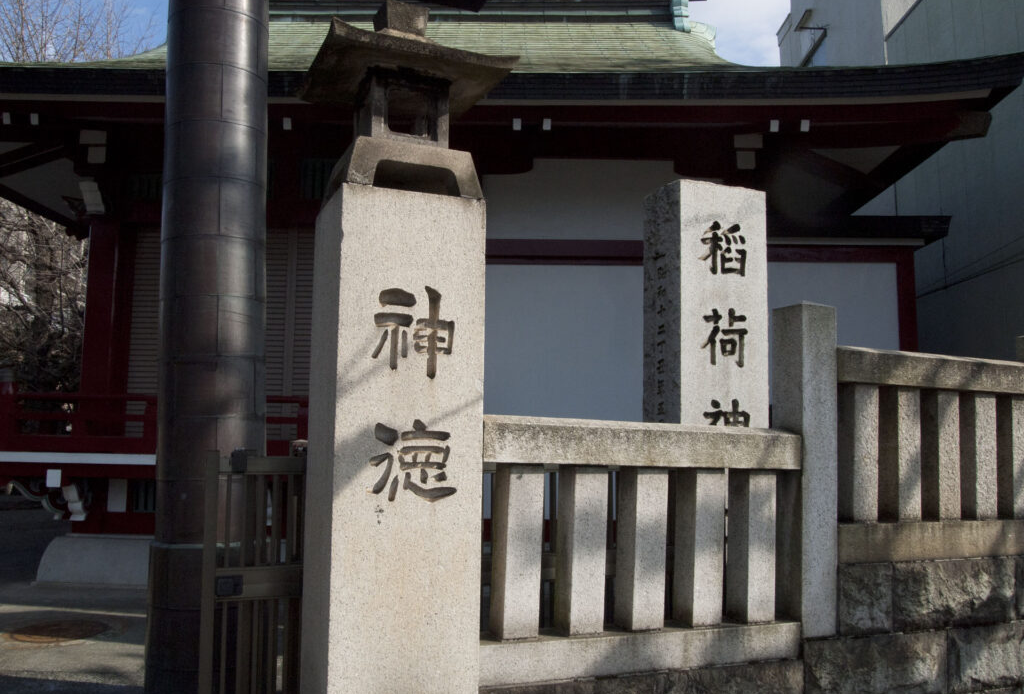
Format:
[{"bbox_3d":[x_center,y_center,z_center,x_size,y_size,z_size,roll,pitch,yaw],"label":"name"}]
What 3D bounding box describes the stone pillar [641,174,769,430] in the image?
[{"bbox_3d":[0.888,0.539,3.753,0.466,2.509,0.308,3,-6,-23],"label":"stone pillar"}]

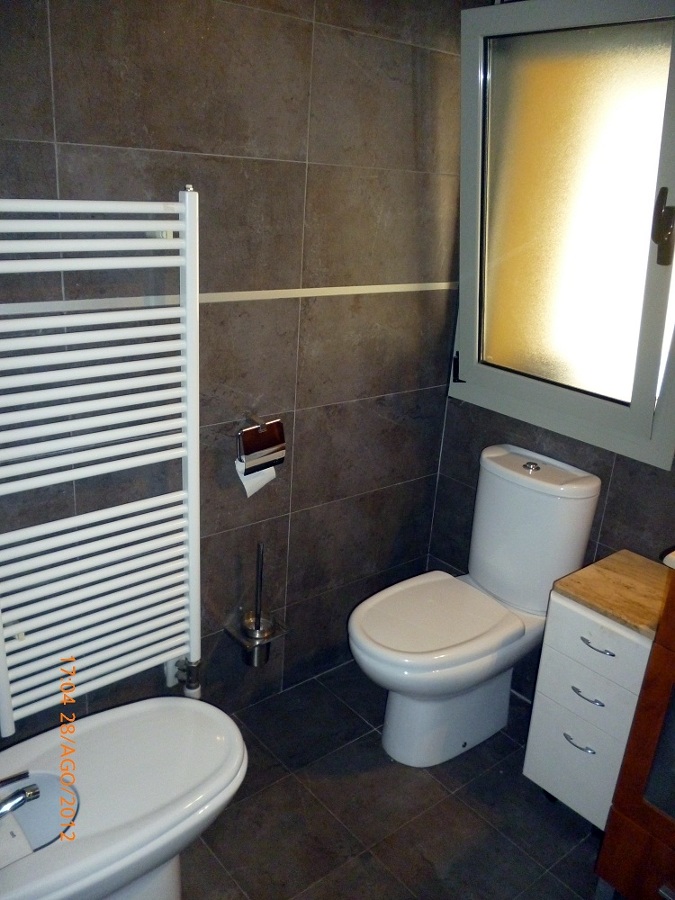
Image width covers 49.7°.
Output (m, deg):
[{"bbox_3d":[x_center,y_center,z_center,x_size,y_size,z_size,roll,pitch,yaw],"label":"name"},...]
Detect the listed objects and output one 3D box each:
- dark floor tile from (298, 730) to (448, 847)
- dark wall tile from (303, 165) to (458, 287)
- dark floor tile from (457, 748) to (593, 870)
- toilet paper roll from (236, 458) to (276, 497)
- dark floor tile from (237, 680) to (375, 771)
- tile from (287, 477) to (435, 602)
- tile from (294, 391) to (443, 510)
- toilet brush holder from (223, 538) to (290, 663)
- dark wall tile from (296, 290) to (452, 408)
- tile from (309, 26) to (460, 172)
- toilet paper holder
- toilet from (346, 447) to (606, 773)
[{"bbox_3d":[0.093,0.891,1.936,0.300,0.010,0.300,-12,25,-38],"label":"dark floor tile"},{"bbox_3d":[0.150,-0.600,1.986,0.610,0.297,0.012,-12,25,-38],"label":"dark wall tile"},{"bbox_3d":[0.516,0.929,1.905,0.300,0.010,0.300,-12,25,-38],"label":"dark floor tile"},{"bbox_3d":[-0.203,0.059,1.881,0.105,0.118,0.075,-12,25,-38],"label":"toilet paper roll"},{"bbox_3d":[-0.098,0.803,2.151,0.300,0.010,0.300,-12,25,-38],"label":"dark floor tile"},{"bbox_3d":[0.090,0.271,2.300,0.610,0.306,0.012,-12,25,-38],"label":"tile"},{"bbox_3d":[0.107,-0.012,2.215,0.600,0.300,0.010,-12,25,-38],"label":"tile"},{"bbox_3d":[-0.220,0.424,2.014,0.135,0.370,0.120,-12,25,-38],"label":"toilet brush holder"},{"bbox_3d":[0.129,-0.299,2.095,0.610,0.304,0.012,-12,25,-38],"label":"dark wall tile"},{"bbox_3d":[0.169,-0.878,1.886,0.610,0.296,0.012,-12,25,-38],"label":"tile"},{"bbox_3d":[-0.205,-0.019,1.837,0.135,0.135,0.100,-12,25,-38],"label":"toilet paper holder"},{"bbox_3d":[0.325,0.453,2.007,0.655,0.797,0.365,-12,25,-38],"label":"toilet"}]

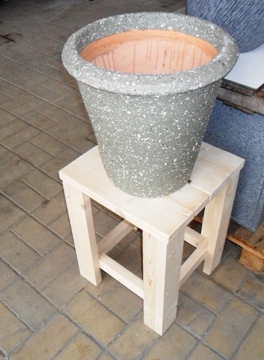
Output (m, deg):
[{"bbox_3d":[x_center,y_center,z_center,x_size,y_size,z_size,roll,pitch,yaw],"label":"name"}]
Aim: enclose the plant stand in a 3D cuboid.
[{"bbox_3d":[0.061,0.133,1.129,0.349,0.450,0.343,28,49,30],"label":"plant stand"}]

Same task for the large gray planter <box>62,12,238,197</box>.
[{"bbox_3d":[0.041,-0.152,0.853,0.353,0.343,0.353,-2,40,0],"label":"large gray planter"}]

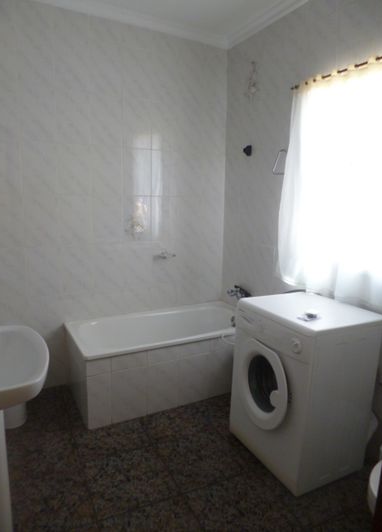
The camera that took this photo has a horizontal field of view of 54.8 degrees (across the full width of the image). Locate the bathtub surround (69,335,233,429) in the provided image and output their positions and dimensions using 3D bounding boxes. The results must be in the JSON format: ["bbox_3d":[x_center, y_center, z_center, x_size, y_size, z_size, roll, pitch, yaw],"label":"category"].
[{"bbox_3d":[-0.183,0.704,2.910,1.391,0.470,0.677,-4,12,-28],"label":"bathtub surround"}]

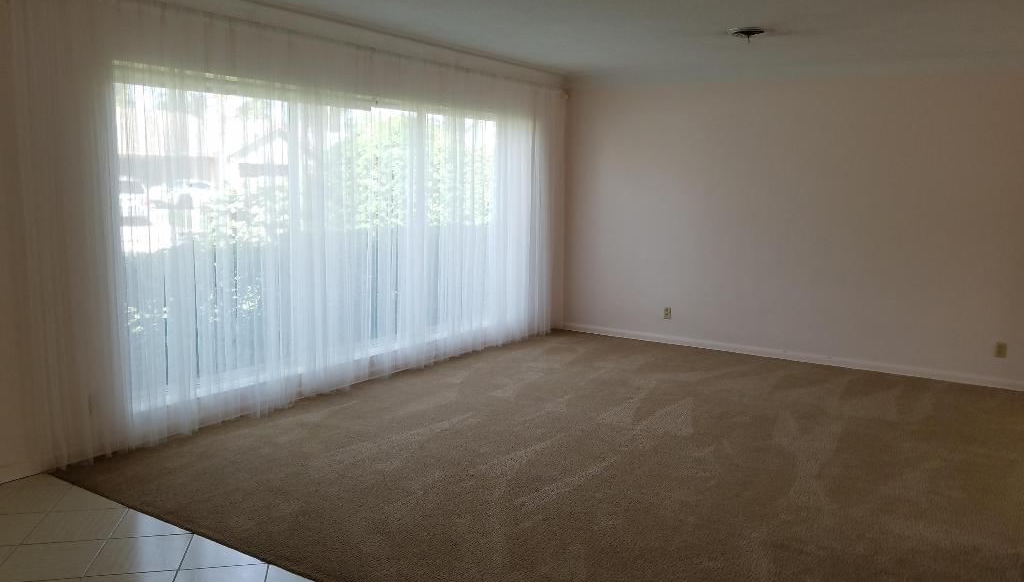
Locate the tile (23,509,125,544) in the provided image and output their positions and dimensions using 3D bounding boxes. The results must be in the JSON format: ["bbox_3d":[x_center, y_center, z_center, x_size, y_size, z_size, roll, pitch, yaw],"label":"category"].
[{"bbox_3d":[-1.855,1.005,3.287,0.325,0.010,0.325,-1,8,-13],"label":"tile"}]

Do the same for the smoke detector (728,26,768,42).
[{"bbox_3d":[1.561,-1.690,5.105,0.250,0.070,0.250,6,9,34],"label":"smoke detector"}]

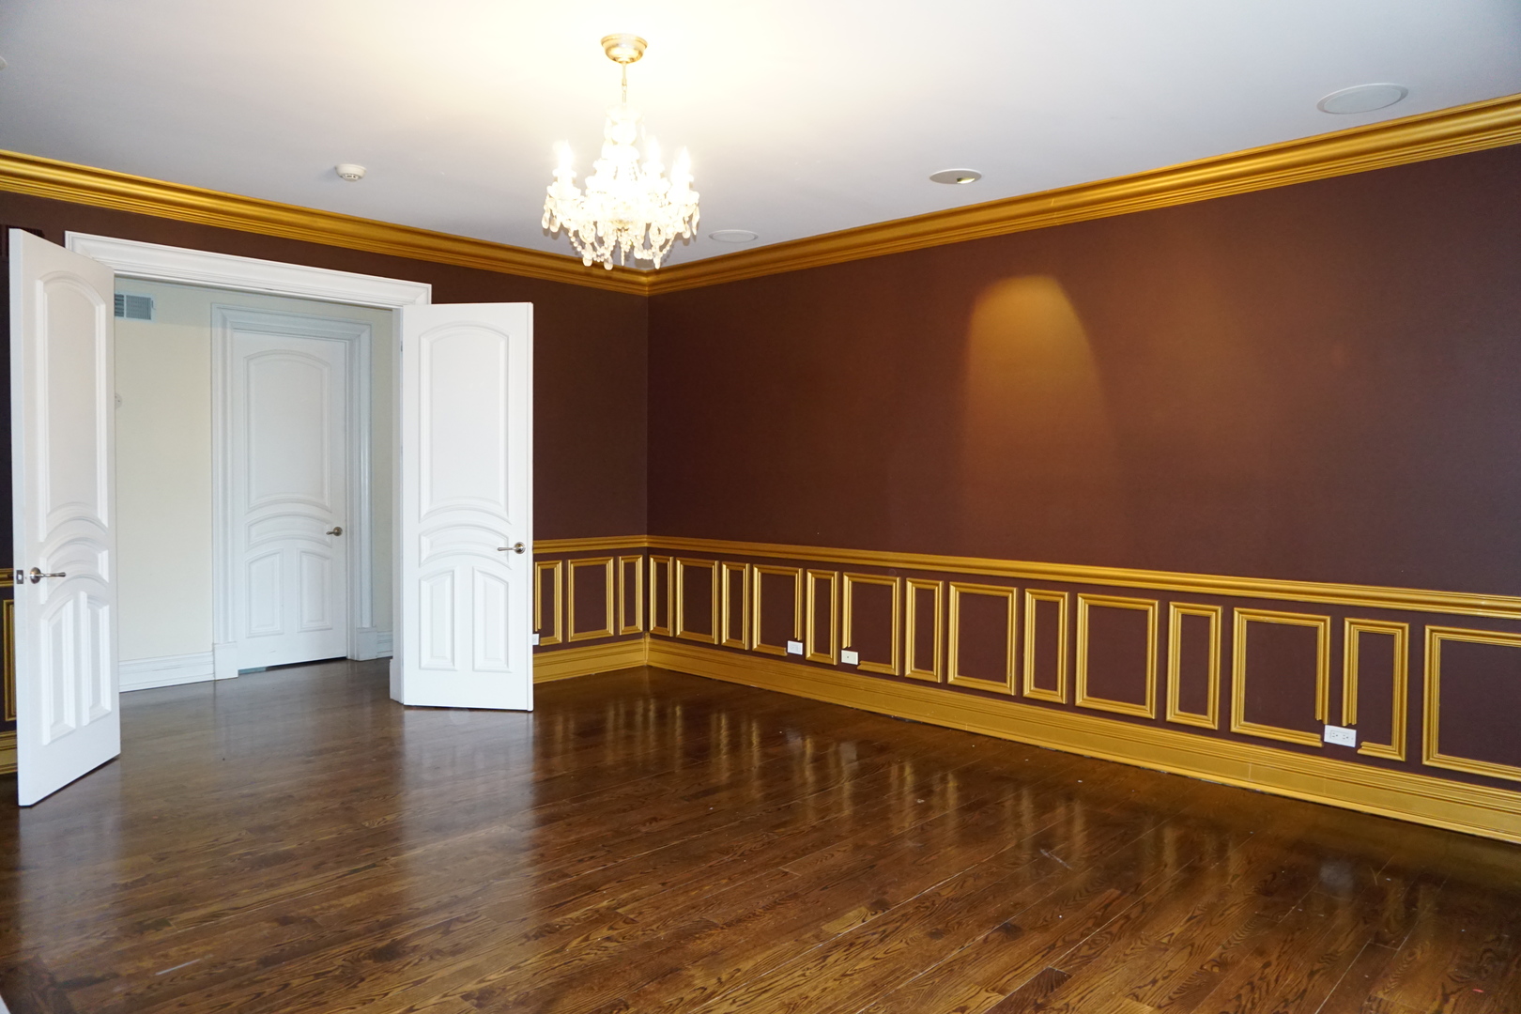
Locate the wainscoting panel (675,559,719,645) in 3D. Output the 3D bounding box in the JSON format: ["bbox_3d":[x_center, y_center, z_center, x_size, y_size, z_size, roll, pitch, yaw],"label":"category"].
[{"bbox_3d":[-0.418,0.619,6.755,0.379,0.538,0.025,2,3,43],"label":"wainscoting panel"}]

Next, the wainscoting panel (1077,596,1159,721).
[{"bbox_3d":[1.676,0.698,4.776,0.380,0.538,0.025,2,3,43],"label":"wainscoting panel"}]

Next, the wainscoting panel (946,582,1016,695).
[{"bbox_3d":[1.223,0.720,5.608,0.410,0.577,0.025,2,2,43],"label":"wainscoting panel"}]

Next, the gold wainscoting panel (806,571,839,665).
[{"bbox_3d":[0.366,0.648,6.013,0.224,0.538,0.025,2,3,43],"label":"gold wainscoting panel"}]

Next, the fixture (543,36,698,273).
[{"bbox_3d":[-0.434,-1.121,3.239,0.505,0.710,0.505,0,2,0],"label":"fixture"}]

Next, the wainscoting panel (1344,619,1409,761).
[{"bbox_3d":[2.609,0.771,4.310,0.237,0.577,0.025,2,2,43],"label":"wainscoting panel"}]

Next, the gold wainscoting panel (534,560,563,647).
[{"bbox_3d":[-1.355,0.620,6.515,0.025,0.538,0.197,2,3,43],"label":"gold wainscoting panel"}]

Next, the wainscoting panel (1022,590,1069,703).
[{"bbox_3d":[1.502,0.731,5.347,0.237,0.577,0.025,2,2,43],"label":"wainscoting panel"}]

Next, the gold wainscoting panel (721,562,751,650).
[{"bbox_3d":[-0.155,0.629,6.506,0.227,0.538,0.025,2,3,43],"label":"gold wainscoting panel"}]

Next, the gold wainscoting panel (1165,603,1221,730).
[{"bbox_3d":[2.061,0.751,4.824,0.237,0.577,0.025,2,2,43],"label":"gold wainscoting panel"}]

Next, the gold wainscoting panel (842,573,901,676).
[{"bbox_3d":[0.666,0.700,6.130,0.410,0.577,0.025,2,2,43],"label":"gold wainscoting panel"}]

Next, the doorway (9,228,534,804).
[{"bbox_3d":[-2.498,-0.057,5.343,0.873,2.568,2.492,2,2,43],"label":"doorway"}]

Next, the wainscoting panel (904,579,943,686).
[{"bbox_3d":[0.944,0.710,5.870,0.237,0.577,0.025,2,2,43],"label":"wainscoting panel"}]

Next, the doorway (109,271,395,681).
[{"bbox_3d":[-2.571,0.019,5.310,0.170,2.280,1.460,2,3,43],"label":"doorway"}]

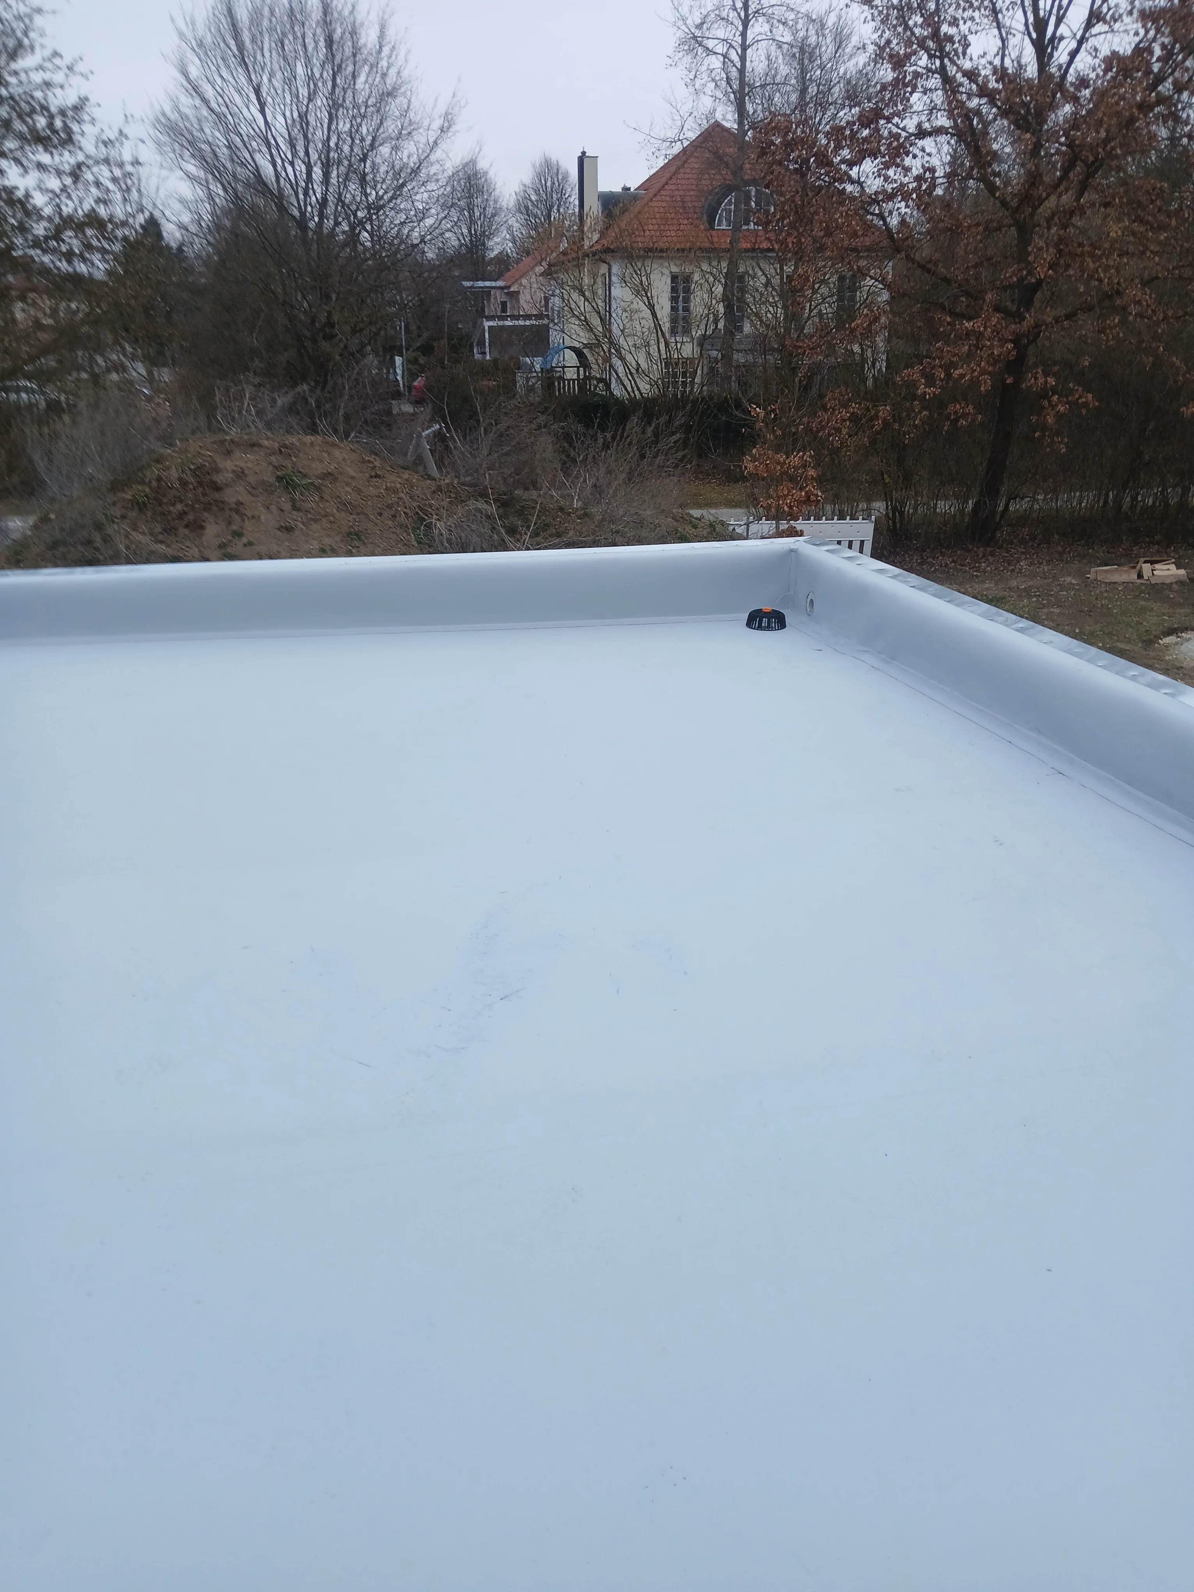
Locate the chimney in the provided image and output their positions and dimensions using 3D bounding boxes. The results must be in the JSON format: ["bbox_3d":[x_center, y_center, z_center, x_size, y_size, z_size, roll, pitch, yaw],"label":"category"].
[{"bbox_3d":[-0.309,-21.569,43.130,0.510,2.962,0.800,-6,22,-16],"label":"chimney"}]

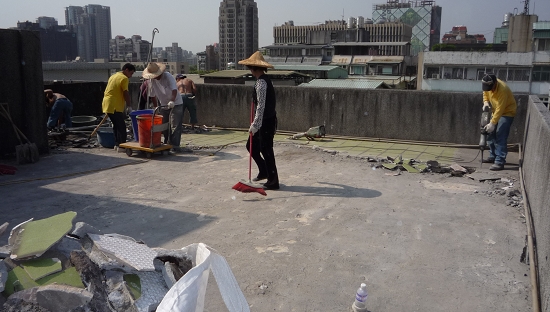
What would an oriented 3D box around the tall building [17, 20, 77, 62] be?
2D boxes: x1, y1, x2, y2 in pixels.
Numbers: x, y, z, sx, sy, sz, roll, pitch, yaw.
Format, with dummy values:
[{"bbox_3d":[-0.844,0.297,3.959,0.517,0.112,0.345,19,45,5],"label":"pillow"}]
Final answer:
[{"bbox_3d":[-195.935,-85.939,406.714,28.000,52.000,40.000,5,11,24],"label":"tall building"}]

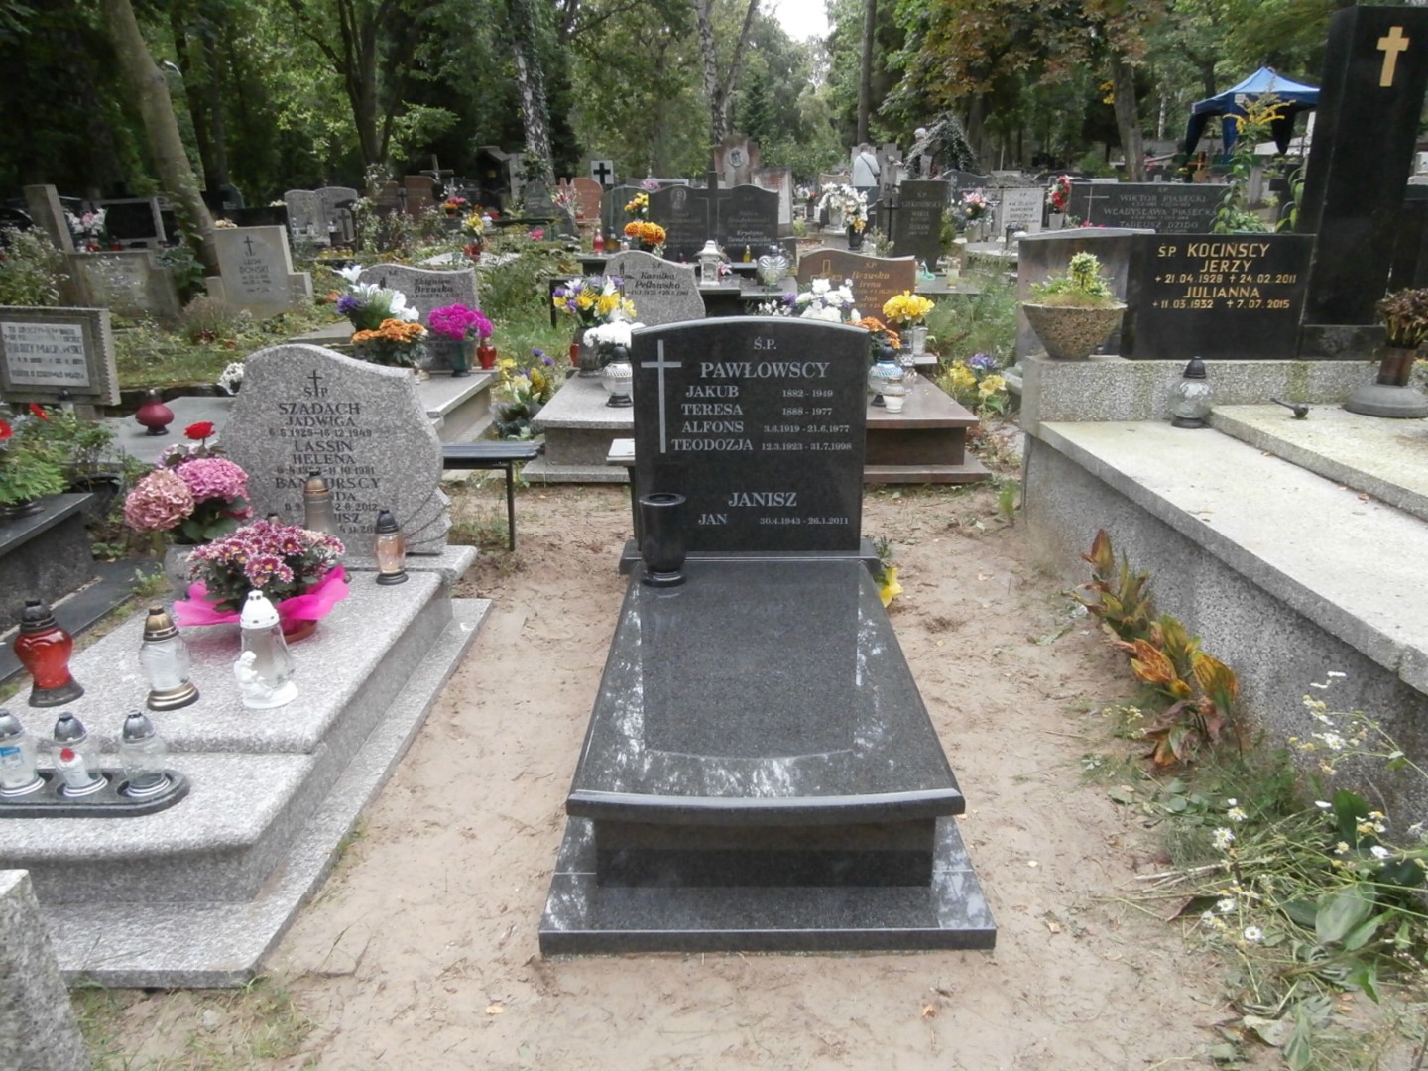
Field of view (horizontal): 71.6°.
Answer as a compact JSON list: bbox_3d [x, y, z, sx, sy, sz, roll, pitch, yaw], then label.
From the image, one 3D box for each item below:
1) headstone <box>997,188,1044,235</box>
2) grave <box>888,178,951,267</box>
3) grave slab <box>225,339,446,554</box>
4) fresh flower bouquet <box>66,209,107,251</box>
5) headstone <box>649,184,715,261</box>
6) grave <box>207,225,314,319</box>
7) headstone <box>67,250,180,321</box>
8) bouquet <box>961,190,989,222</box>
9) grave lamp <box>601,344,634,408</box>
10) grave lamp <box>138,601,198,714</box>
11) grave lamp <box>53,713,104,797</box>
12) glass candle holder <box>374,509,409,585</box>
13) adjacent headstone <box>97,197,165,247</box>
[{"bbox_3d":[4.100,-4.331,13.277,0.617,0.624,0.108,0,18,1],"label":"headstone"},{"bbox_3d":[2.109,-3.201,10.200,0.540,0.950,0.120,0,17,1],"label":"grave"},{"bbox_3d":[-1.289,-0.293,3.420,0.755,0.740,0.100,0,18,1],"label":"grave slab"},{"bbox_3d":[-6.528,-3.190,10.308,0.420,0.420,0.360,0,18,0],"label":"fresh flower bouquet"},{"bbox_3d":[-0.344,-3.219,10.239,0.666,0.778,0.118,0,18,1],"label":"headstone"},{"bbox_3d":[-3.977,-2.313,8.707,0.870,0.810,0.160,0,18,0],"label":"grave"},{"bbox_3d":[-5.027,-2.128,8.451,0.860,0.620,0.180,0,18,0],"label":"headstone"},{"bbox_3d":[3.111,-3.922,11.800,0.340,0.370,0.300,0,17,1],"label":"bouquet"},{"bbox_3d":[-0.550,-0.954,5.799,0.220,0.360,0.220,0,17,1],"label":"grave lamp"},{"bbox_3d":[-1.376,0.297,2.484,0.125,0.255,0.125,0,17,1],"label":"grave lamp"},{"bbox_3d":[-1.490,0.501,2.308,0.110,0.191,0.110,0,18,1],"label":"grave lamp"},{"bbox_3d":[-1.178,0.034,3.597,0.122,0.252,0.122,0,18,1],"label":"glass candle holder"},{"bbox_3d":[-6.387,-3.437,10.858,0.640,0.520,0.160,0,18,0],"label":"adjacent headstone"}]

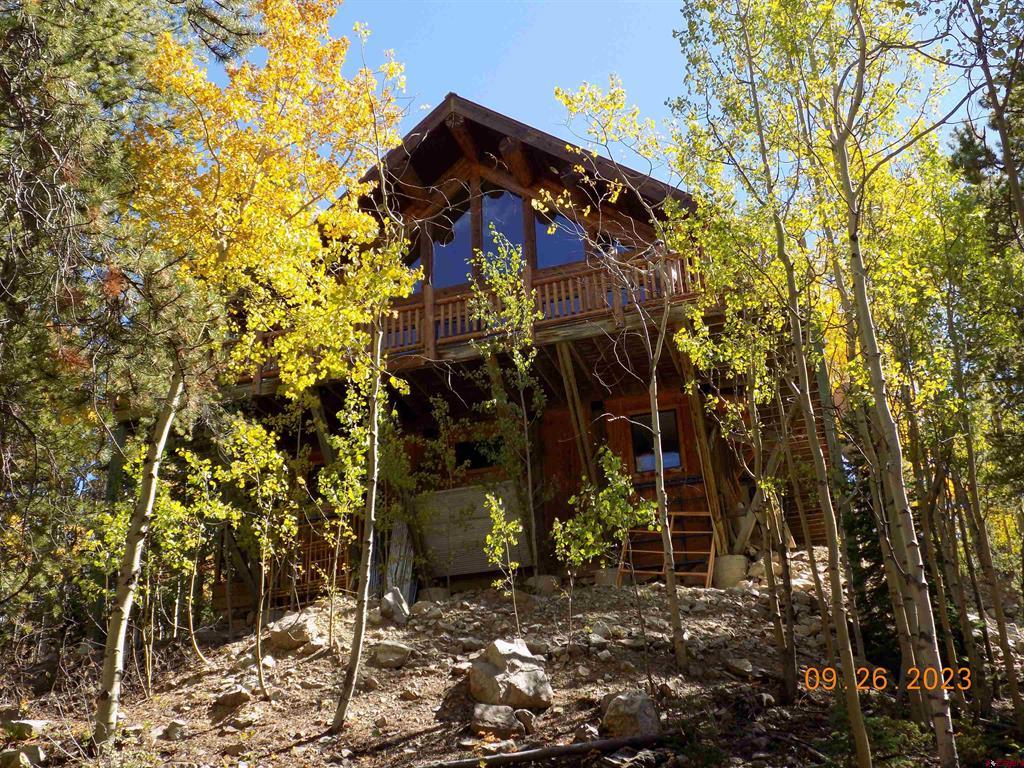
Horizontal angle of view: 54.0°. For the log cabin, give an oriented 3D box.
[{"bbox_3d":[0.681,0.013,24.012,11.934,11.424,11.118,-10,-25,15],"label":"log cabin"}]

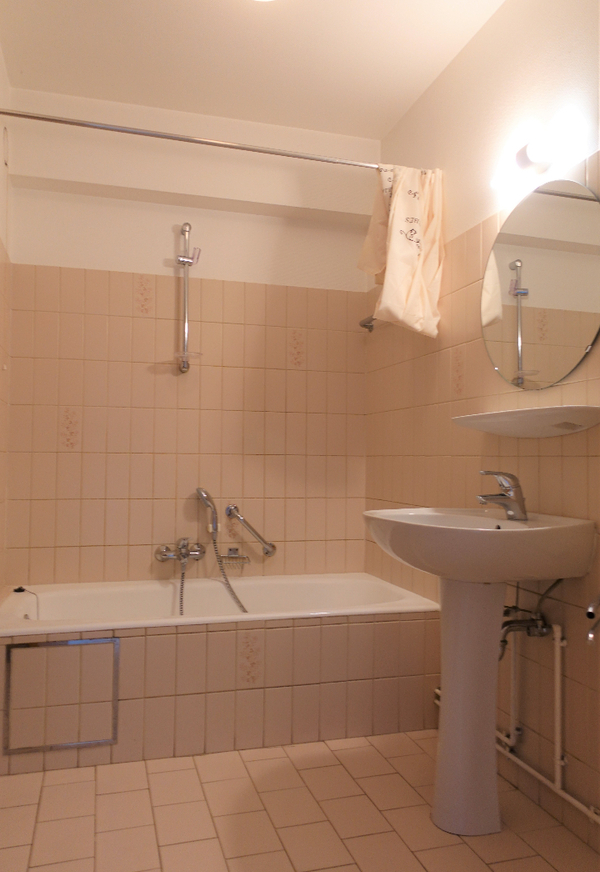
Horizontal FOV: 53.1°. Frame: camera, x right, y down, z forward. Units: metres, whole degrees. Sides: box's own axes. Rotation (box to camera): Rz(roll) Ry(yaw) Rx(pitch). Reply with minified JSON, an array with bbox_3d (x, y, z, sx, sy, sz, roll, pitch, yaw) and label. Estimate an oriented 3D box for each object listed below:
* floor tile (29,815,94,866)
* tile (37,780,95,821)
[{"bbox_3d":[-0.604,1.042,1.542,0.147,0.010,0.185,1,-3,-16],"label":"floor tile"},{"bbox_3d":[-0.662,1.045,1.712,0.151,0.010,0.184,2,-2,-17],"label":"tile"}]

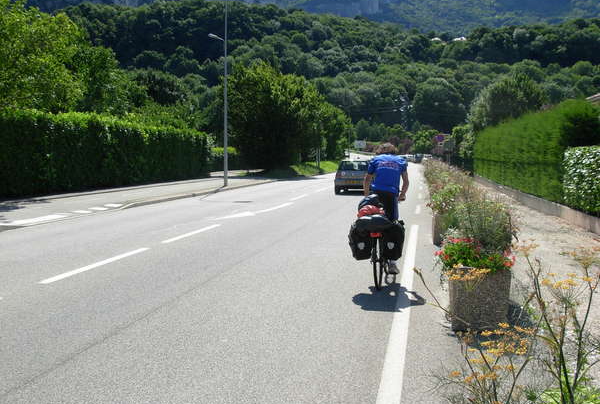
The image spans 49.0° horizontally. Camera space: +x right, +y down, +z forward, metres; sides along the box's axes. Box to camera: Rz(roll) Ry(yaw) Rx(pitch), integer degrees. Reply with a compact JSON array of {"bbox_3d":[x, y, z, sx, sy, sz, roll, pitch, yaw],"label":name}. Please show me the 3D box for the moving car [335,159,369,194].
[{"bbox_3d":[2.495,-1.075,27.314,1.630,1.390,3.750,1,4,11],"label":"moving car"}]

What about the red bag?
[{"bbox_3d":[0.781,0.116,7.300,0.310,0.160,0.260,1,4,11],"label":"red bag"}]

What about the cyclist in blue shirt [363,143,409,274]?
[{"bbox_3d":[1.030,0.087,7.840,0.560,1.560,0.900,1,4,11],"label":"cyclist in blue shirt"}]

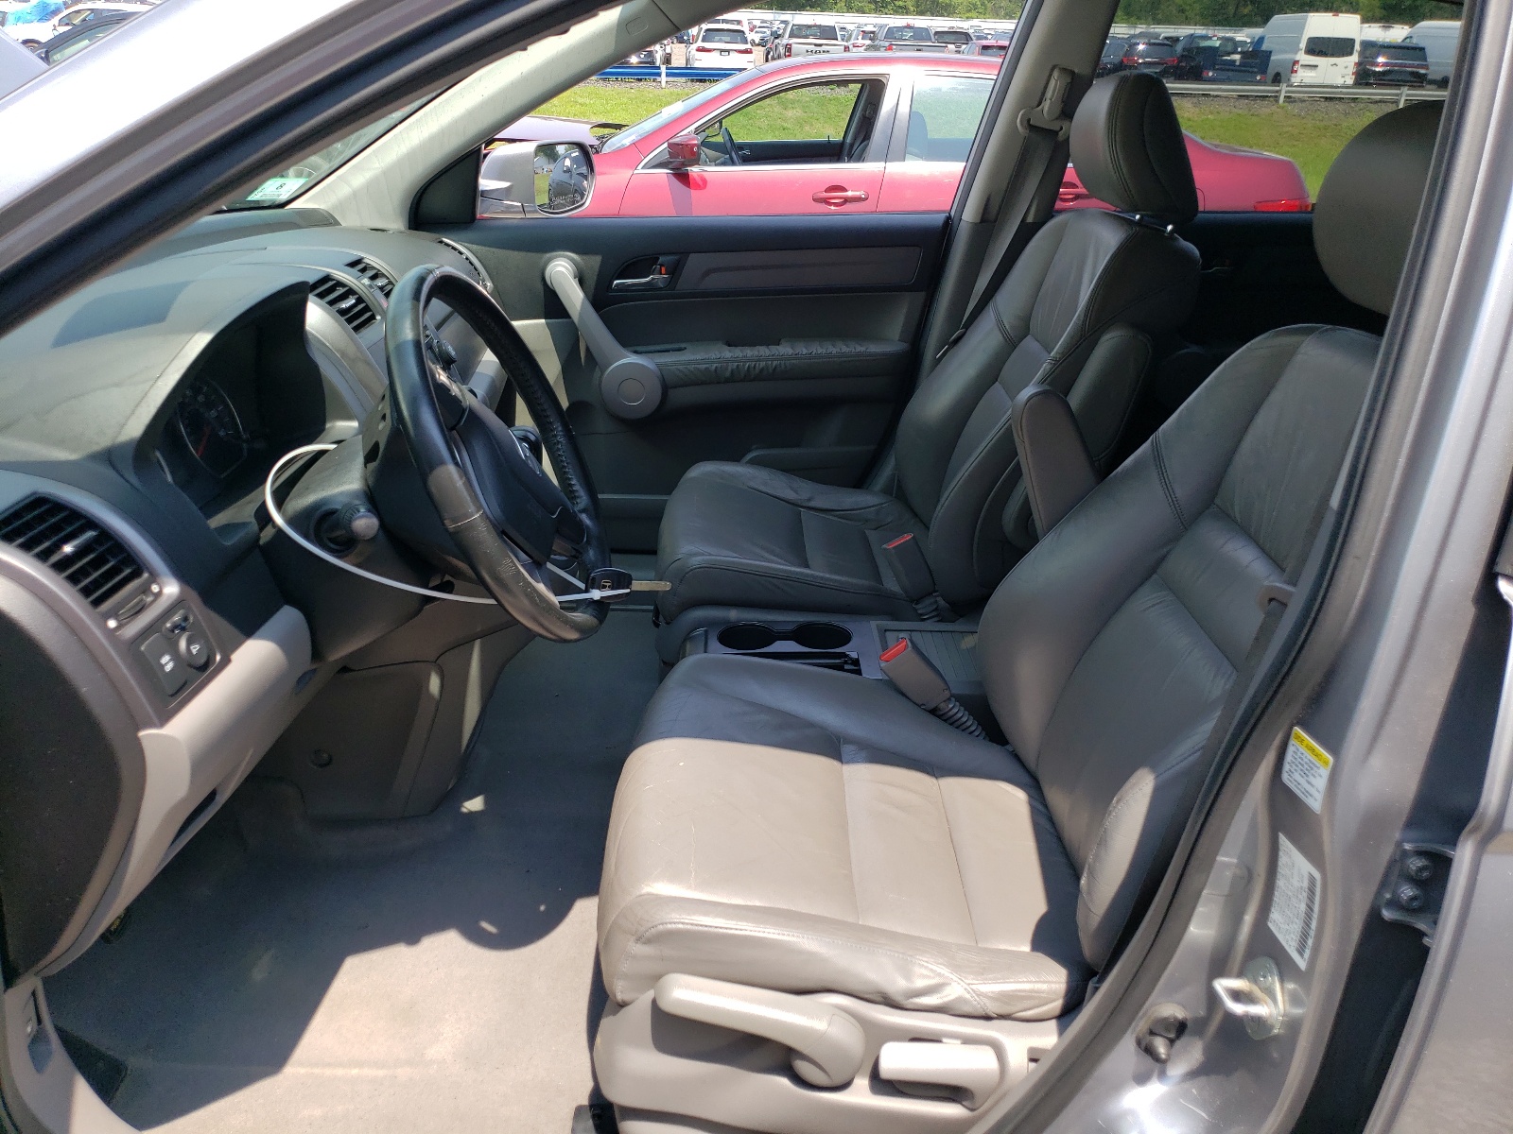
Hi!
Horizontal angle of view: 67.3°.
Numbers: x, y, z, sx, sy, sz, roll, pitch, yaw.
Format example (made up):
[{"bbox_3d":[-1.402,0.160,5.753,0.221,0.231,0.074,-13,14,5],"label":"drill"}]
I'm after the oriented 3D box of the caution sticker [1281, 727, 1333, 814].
[{"bbox_3d":[0.344,0.126,0.710,0.003,0.041,0.035,-6,25,-14],"label":"caution sticker"}]

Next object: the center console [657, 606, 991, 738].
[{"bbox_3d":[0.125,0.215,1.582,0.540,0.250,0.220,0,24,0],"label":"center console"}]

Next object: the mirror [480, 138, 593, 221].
[{"bbox_3d":[-0.435,-0.765,2.249,0.150,0.165,0.230,8,26,18],"label":"mirror"}]

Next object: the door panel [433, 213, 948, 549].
[{"bbox_3d":[-0.130,-0.320,2.126,0.960,0.650,0.140,0,24,0],"label":"door panel"}]

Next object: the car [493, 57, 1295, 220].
[{"bbox_3d":[0.290,-1.828,5.811,4.800,1.460,1.820,0,24,0],"label":"car"}]

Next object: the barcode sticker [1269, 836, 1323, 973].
[{"bbox_3d":[0.352,0.220,0.746,0.003,0.072,0.039,-6,25,-14],"label":"barcode sticker"}]

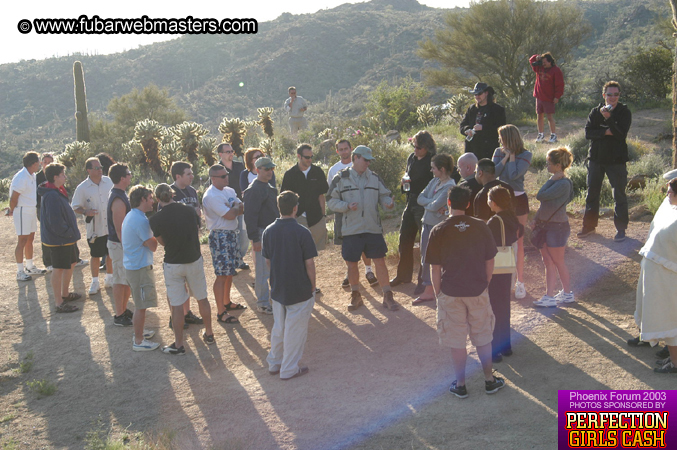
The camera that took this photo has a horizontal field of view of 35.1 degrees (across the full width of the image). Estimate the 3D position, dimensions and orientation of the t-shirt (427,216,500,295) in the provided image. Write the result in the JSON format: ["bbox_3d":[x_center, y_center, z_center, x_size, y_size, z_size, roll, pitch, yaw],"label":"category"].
[{"bbox_3d":[1.057,0.262,9.200,0.620,0.680,0.360,-1,7,-5],"label":"t-shirt"}]

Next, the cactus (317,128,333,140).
[{"bbox_3d":[-0.288,-1.849,22.000,0.330,0.300,0.300,0,7,0],"label":"cactus"}]

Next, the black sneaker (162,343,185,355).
[{"bbox_3d":[-1.733,1.292,11.250,0.280,0.110,0.105,4,8,28],"label":"black sneaker"}]

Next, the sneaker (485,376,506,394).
[{"bbox_3d":[1.363,1.396,9.300,0.108,0.115,0.295,3,8,25],"label":"sneaker"}]

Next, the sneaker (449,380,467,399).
[{"bbox_3d":[1.037,1.421,9.250,0.108,0.115,0.295,-2,7,-16],"label":"sneaker"}]

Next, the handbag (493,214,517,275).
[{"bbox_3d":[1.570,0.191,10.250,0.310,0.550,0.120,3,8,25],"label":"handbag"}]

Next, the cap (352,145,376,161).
[{"bbox_3d":[0.277,-0.783,11.650,0.260,0.140,0.180,22,18,31],"label":"cap"}]

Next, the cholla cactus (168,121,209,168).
[{"bbox_3d":[-2.801,-1.410,20.000,0.760,1.080,0.720,0,7,0],"label":"cholla cactus"}]

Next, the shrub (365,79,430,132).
[{"bbox_3d":[1.267,-2.567,23.000,1.420,1.120,1.300,0,7,0],"label":"shrub"}]

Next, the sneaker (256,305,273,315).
[{"bbox_3d":[-0.834,0.978,12.400,0.290,0.110,0.110,5,9,35],"label":"sneaker"}]

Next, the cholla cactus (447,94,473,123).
[{"bbox_3d":[2.475,-2.393,22.000,0.500,0.580,0.480,0,7,0],"label":"cholla cactus"}]

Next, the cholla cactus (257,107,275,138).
[{"bbox_3d":[-1.489,-2.095,22.000,0.370,0.700,0.360,0,7,0],"label":"cholla cactus"}]

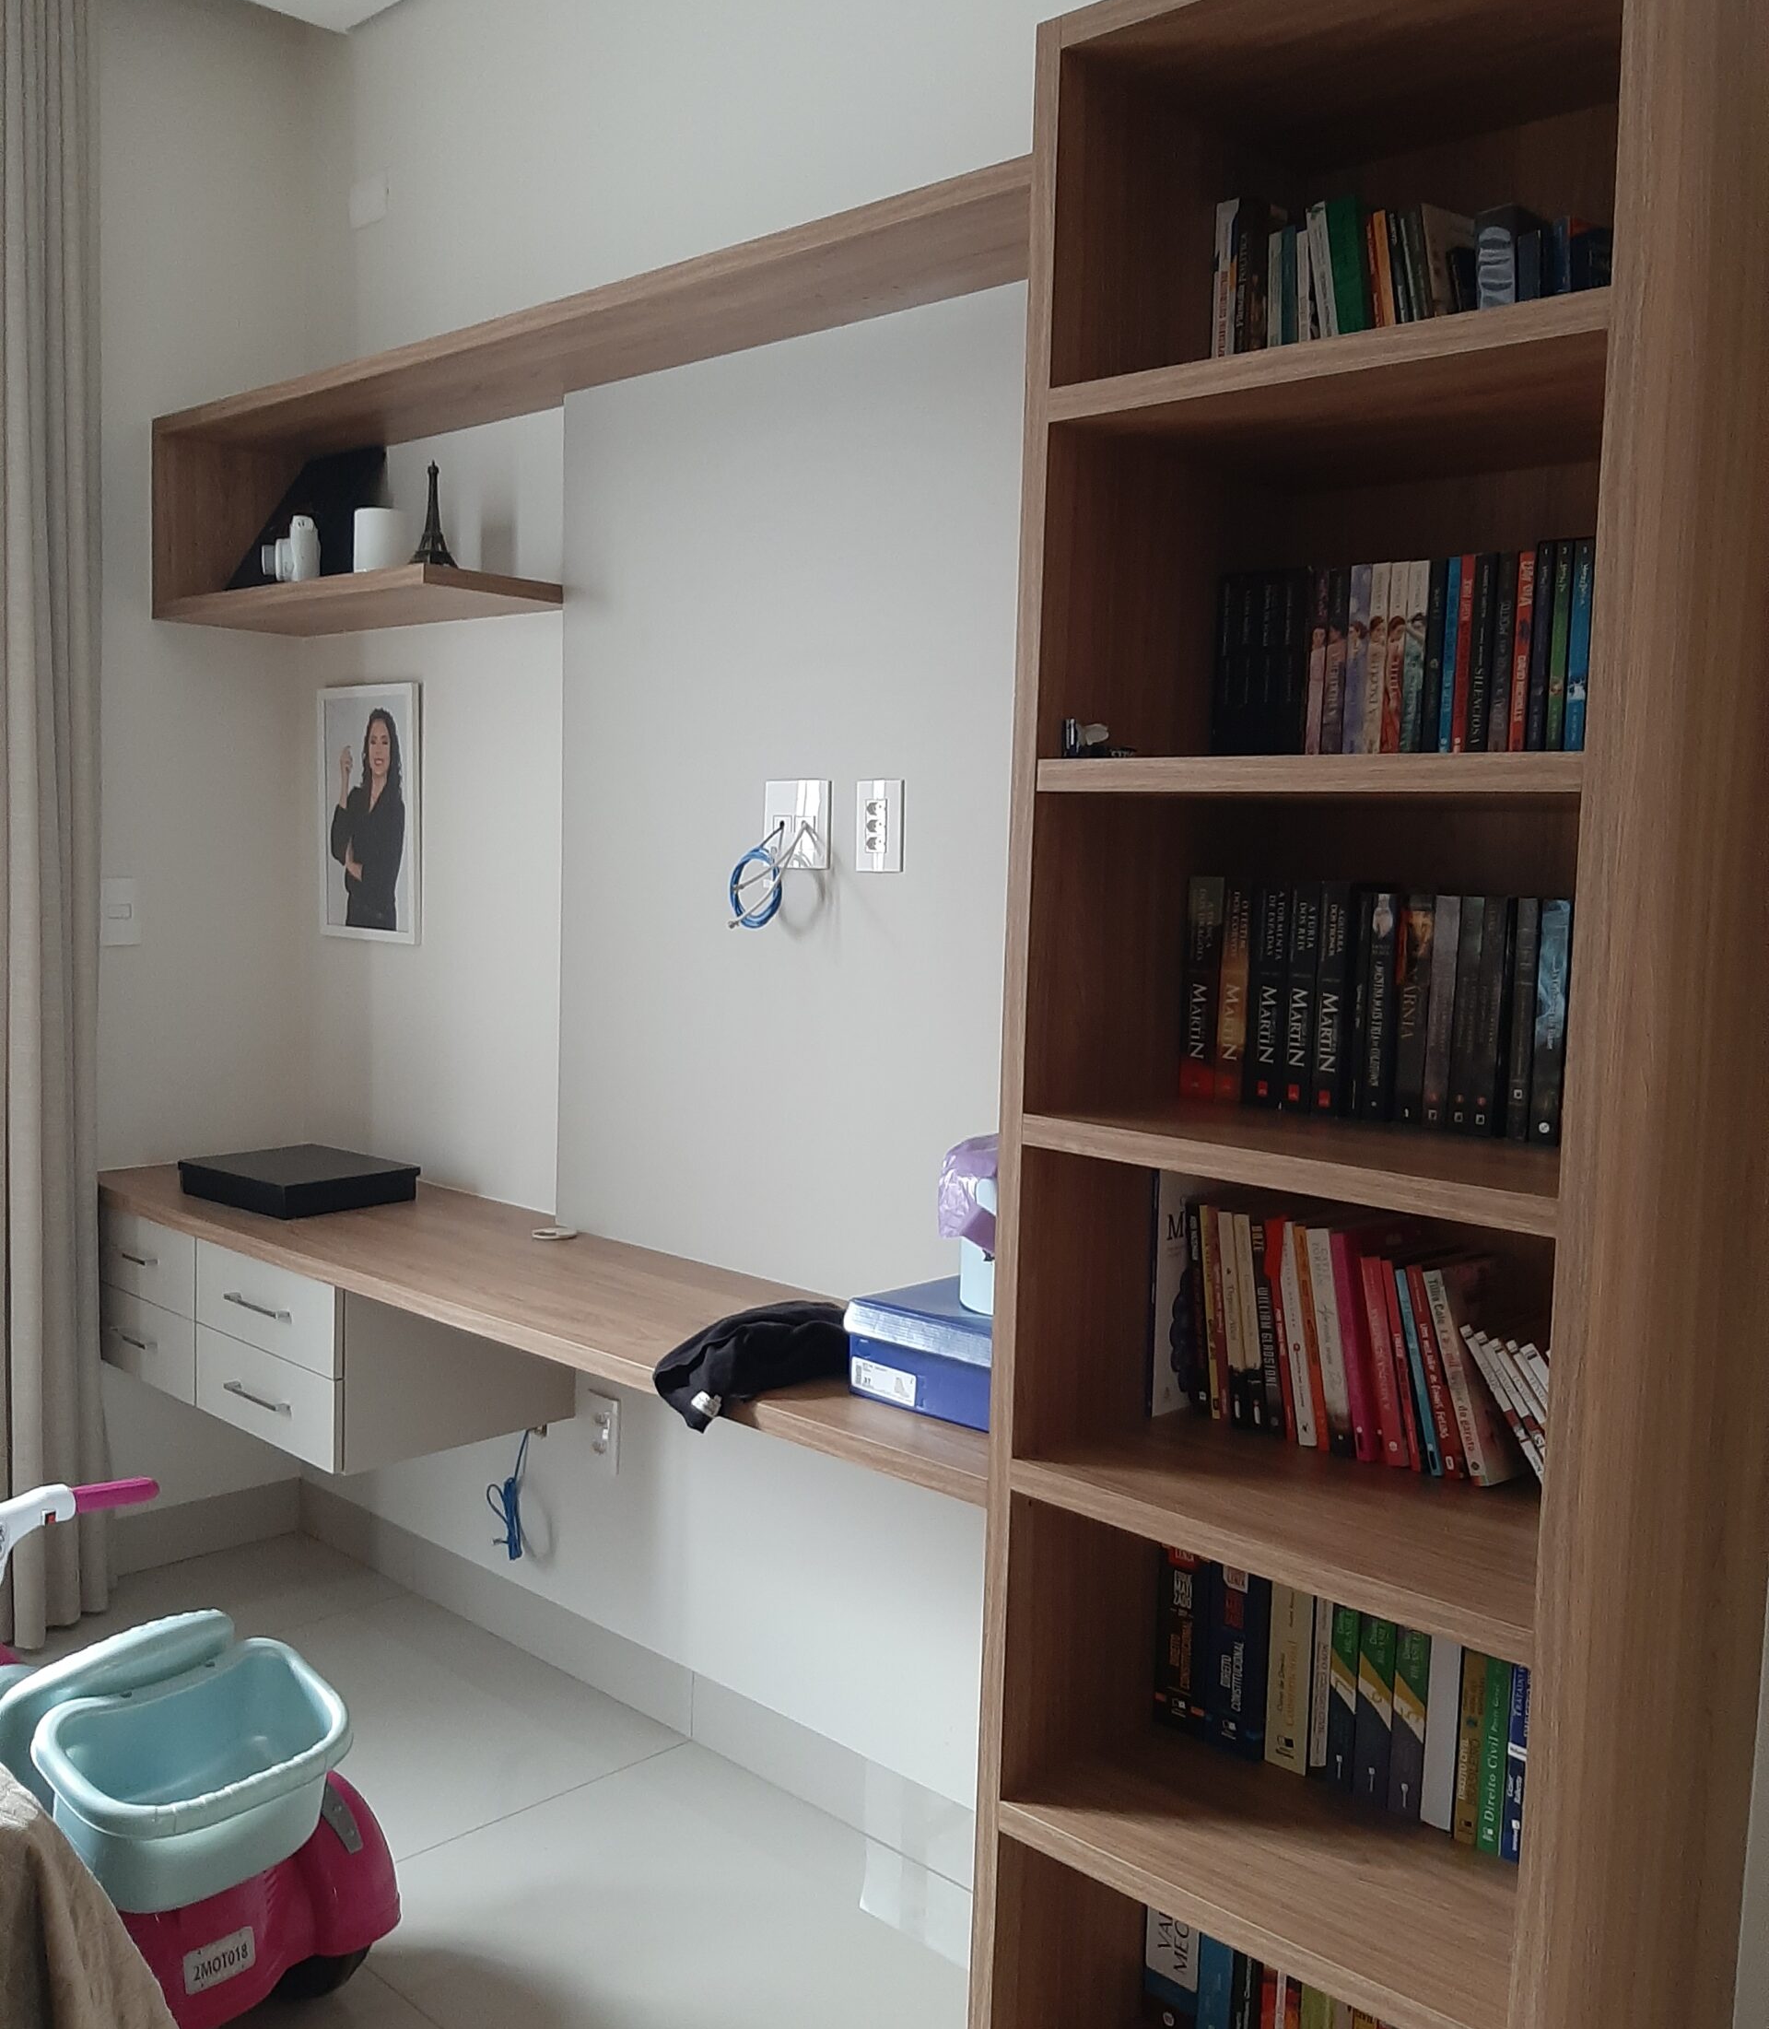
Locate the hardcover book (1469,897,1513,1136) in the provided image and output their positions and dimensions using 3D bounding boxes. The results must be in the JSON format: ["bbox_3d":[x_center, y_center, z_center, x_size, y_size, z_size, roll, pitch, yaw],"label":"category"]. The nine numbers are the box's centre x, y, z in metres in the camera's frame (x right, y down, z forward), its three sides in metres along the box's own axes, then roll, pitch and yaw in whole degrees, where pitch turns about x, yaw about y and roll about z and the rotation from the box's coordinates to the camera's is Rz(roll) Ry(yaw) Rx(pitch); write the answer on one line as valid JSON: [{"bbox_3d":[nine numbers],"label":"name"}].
[{"bbox_3d":[0.601,-0.001,1.664,0.021,0.218,0.150,6,7,42],"label":"hardcover book"}]

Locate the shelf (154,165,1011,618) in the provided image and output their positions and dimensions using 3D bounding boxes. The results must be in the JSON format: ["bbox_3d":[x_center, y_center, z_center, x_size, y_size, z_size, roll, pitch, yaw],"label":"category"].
[{"bbox_3d":[-0.422,-0.822,2.624,2.197,0.358,0.300,6,7,42],"label":"shelf"}]

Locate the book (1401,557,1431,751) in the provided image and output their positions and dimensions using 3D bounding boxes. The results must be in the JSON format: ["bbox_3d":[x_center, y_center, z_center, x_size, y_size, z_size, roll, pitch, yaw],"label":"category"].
[{"bbox_3d":[0.546,-0.331,1.717,0.021,0.201,0.142,6,7,42],"label":"book"}]

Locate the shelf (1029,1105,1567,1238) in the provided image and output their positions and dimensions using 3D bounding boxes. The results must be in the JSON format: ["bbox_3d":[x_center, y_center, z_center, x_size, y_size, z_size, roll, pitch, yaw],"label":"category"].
[{"bbox_3d":[0.455,0.123,1.660,0.507,0.030,0.402,6,7,42],"label":"shelf"}]

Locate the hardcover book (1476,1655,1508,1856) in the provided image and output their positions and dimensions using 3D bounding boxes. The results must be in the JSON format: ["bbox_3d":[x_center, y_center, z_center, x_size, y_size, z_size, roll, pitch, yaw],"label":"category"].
[{"bbox_3d":[0.621,0.666,1.706,0.022,0.230,0.153,6,7,42],"label":"hardcover book"}]

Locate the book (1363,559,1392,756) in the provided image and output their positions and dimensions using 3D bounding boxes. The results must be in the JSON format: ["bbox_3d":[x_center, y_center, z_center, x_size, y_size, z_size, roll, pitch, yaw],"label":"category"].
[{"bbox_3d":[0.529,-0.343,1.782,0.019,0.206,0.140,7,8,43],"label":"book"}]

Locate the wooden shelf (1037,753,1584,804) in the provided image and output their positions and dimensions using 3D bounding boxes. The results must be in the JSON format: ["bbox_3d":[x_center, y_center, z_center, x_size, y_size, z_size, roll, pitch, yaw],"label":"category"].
[{"bbox_3d":[0.464,-0.210,1.629,0.507,0.029,0.402,6,7,42],"label":"wooden shelf"}]

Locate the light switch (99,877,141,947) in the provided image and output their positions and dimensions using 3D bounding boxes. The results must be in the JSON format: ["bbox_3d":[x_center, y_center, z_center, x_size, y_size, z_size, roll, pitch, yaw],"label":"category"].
[{"bbox_3d":[-1.422,-0.191,3.298,0.012,0.121,0.076,6,7,42],"label":"light switch"}]

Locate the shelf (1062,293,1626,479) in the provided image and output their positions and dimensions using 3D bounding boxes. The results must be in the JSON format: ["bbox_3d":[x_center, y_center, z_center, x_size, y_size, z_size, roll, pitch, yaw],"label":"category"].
[{"bbox_3d":[0.485,-0.547,1.611,0.525,0.031,0.425,7,8,43],"label":"shelf"}]

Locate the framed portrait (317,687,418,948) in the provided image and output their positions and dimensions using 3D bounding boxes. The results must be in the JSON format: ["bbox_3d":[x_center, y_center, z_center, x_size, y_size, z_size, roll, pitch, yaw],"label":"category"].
[{"bbox_3d":[-0.966,-0.377,3.338,0.333,0.473,0.018,6,7,42],"label":"framed portrait"}]

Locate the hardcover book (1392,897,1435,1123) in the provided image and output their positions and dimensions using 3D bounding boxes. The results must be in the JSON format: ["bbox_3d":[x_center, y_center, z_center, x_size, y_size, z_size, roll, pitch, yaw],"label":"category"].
[{"bbox_3d":[0.547,-0.006,1.724,0.028,0.215,0.142,6,7,42],"label":"hardcover book"}]

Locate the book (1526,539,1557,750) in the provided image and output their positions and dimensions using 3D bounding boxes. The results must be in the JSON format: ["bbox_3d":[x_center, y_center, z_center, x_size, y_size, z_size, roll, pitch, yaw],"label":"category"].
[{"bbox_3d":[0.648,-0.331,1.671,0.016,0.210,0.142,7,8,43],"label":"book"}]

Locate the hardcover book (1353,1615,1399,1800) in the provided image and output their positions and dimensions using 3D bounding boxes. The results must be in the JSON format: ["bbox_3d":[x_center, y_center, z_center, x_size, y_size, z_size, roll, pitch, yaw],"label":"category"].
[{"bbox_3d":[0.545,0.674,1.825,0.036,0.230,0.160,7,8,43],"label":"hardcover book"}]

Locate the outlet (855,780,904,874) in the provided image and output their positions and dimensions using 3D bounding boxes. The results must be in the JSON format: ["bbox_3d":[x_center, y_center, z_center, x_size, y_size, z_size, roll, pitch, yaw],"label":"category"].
[{"bbox_3d":[-0.010,-0.258,2.432,0.082,0.123,0.011,6,7,42],"label":"outlet"}]

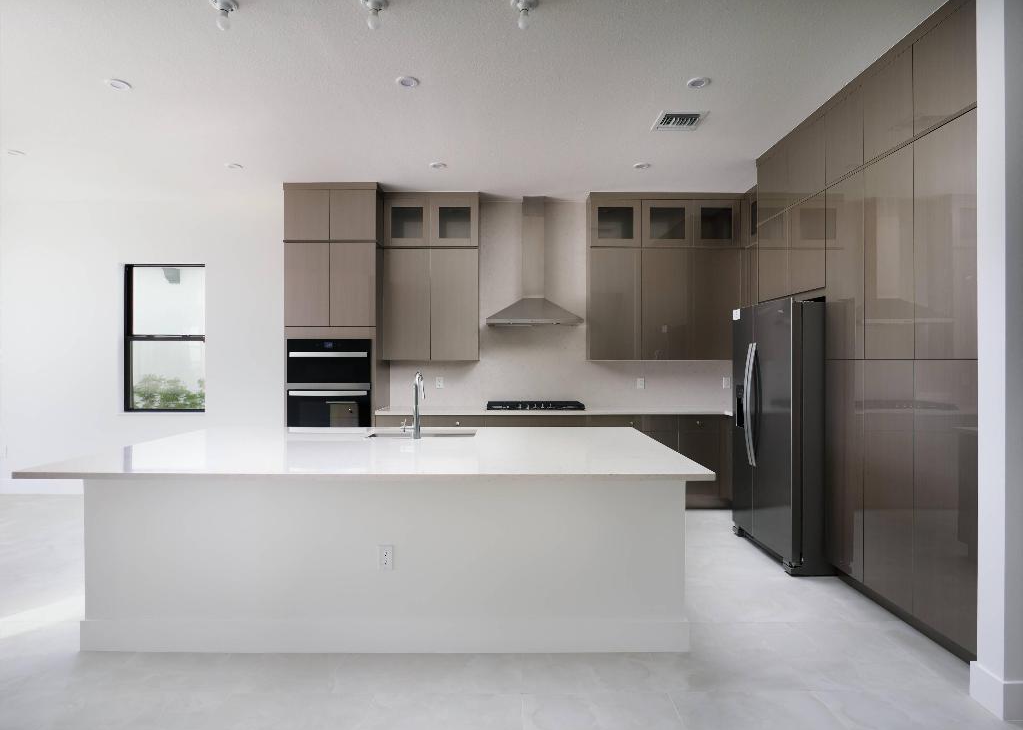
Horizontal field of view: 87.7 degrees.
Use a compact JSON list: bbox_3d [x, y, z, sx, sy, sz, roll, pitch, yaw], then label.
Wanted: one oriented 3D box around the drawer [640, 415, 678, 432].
[{"bbox_3d":[1.338,0.532,5.051,0.338,0.145,0.500,0,1,0],"label":"drawer"}]

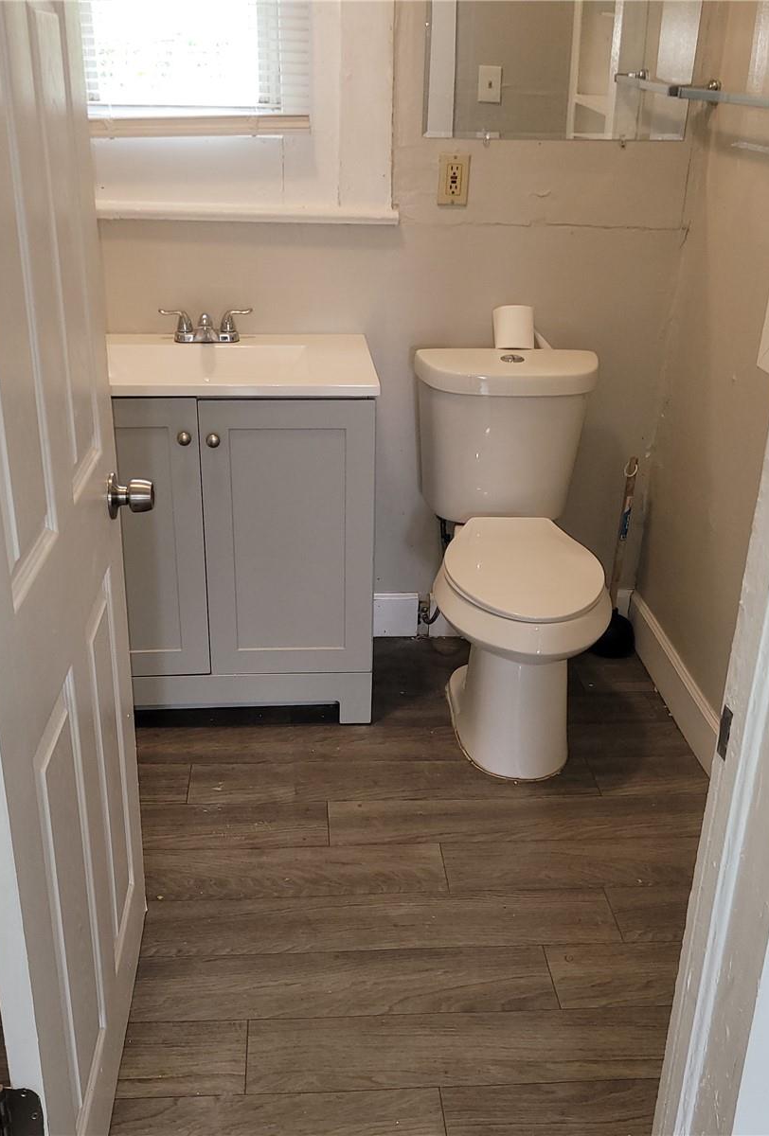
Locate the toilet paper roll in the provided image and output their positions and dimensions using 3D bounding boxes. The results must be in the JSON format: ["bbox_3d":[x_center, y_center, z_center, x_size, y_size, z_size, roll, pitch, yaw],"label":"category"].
[{"bbox_3d":[0.319,-0.589,2.797,0.101,0.101,0.101,0,24,-4],"label":"toilet paper roll"}]

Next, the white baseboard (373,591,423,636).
[{"bbox_3d":[0.018,0.129,3.155,0.150,0.134,0.015,0,24,-4],"label":"white baseboard"}]

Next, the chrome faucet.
[{"bbox_3d":[-0.428,-0.570,2.701,0.219,0.078,0.140,0,24,-4],"label":"chrome faucet"}]

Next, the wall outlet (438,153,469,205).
[{"bbox_3d":[0.166,-0.922,2.701,0.071,0.117,0.010,0,24,-4],"label":"wall outlet"}]

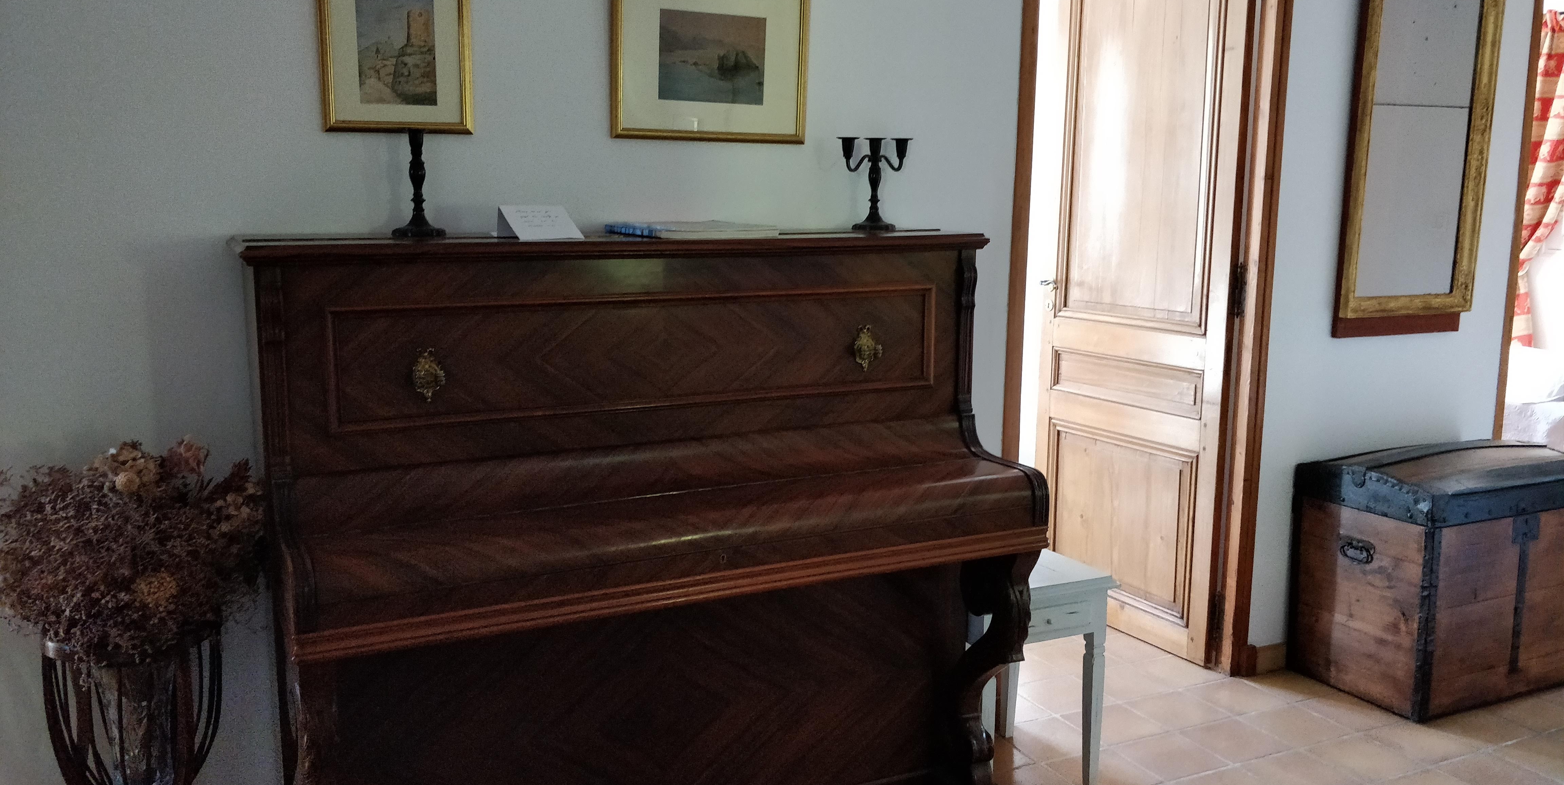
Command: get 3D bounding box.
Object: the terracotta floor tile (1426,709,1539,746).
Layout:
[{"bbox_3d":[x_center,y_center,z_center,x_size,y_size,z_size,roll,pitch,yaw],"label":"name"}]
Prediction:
[{"bbox_3d":[1.819,0.880,2.827,0.195,0.015,0.195,-4,8,-22],"label":"terracotta floor tile"}]

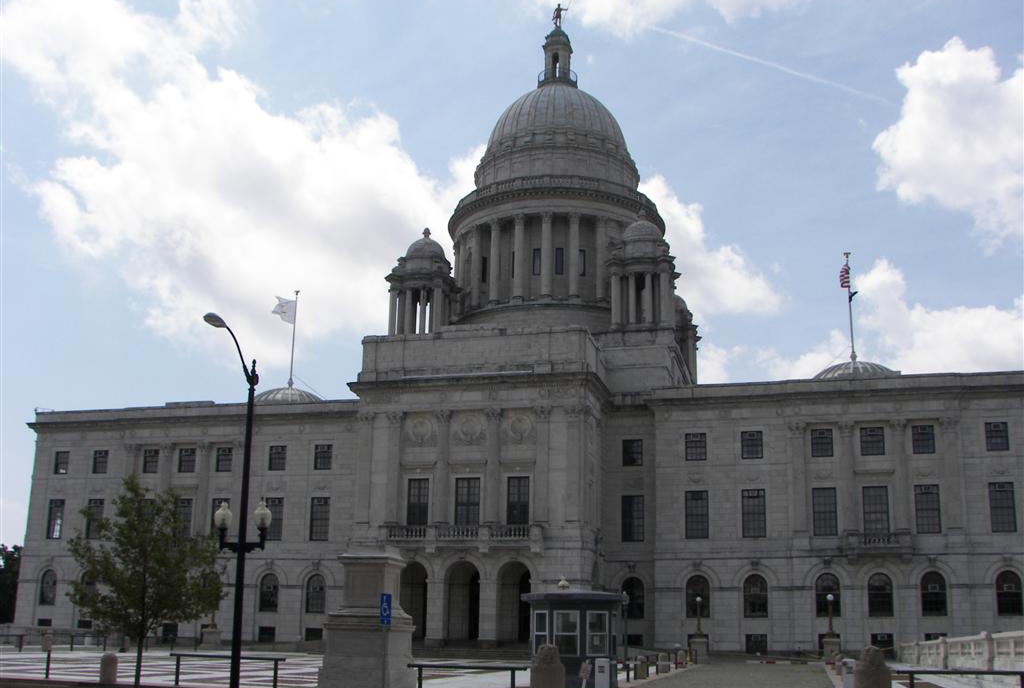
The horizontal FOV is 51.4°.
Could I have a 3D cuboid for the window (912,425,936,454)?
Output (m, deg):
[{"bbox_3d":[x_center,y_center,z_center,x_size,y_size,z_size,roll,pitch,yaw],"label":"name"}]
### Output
[{"bbox_3d":[32.805,7.612,84.907,1.692,2.300,0.403,-3,-16,15],"label":"window"}]

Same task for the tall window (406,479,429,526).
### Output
[{"bbox_3d":[-7.417,12.668,84.398,1.745,3.938,0.403,-3,-16,15],"label":"tall window"}]

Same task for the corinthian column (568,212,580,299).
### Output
[{"bbox_3d":[6.250,-8.850,106.495,1.170,9.114,1.170,-3,-15,14],"label":"corinthian column"}]

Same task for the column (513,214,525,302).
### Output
[{"bbox_3d":[0.701,-8.813,109.761,1.250,9.550,1.250,1,-14,0],"label":"column"}]

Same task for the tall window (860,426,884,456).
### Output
[{"bbox_3d":[28.316,7.652,83.576,1.748,2.237,0.350,-3,-15,14],"label":"tall window"}]

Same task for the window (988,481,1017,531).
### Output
[{"bbox_3d":[38.154,12.705,82.750,1.873,3.929,0.300,-3,-15,15],"label":"window"}]

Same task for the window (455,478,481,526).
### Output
[{"bbox_3d":[-3.498,12.444,83.711,2.100,3.700,0.300,-3,-15,15],"label":"window"}]

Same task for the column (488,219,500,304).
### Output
[{"bbox_3d":[-1.811,-8.611,111.153,1.250,9.450,1.250,1,-14,0],"label":"column"}]

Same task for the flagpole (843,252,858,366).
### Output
[{"bbox_3d":[34.424,-3.797,108.668,0.761,11.854,0.761,-3,-16,15],"label":"flagpole"}]

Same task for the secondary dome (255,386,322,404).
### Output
[{"bbox_3d":[-25.429,6.229,121.704,9.000,2.600,9.000,-3,-15,15],"label":"secondary dome"}]

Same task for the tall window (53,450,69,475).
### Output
[{"bbox_3d":[-44.618,11.798,105.632,1.692,2.300,0.403,-3,-16,15],"label":"tall window"}]

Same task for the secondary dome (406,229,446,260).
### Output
[{"bbox_3d":[-8.887,-10.251,109.158,4.192,3.391,4.192,1,-15,0],"label":"secondary dome"}]

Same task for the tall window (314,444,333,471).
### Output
[{"bbox_3d":[-16.851,10.146,95.194,1.656,2.237,0.350,-3,-15,14],"label":"tall window"}]

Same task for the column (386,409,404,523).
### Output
[{"bbox_3d":[-9.143,9.571,82.860,1.300,8.809,1.150,-3,-15,14],"label":"column"}]

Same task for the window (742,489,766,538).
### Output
[{"bbox_3d":[20.205,14.122,88.726,1.950,4.140,0.300,-3,-15,15],"label":"window"}]

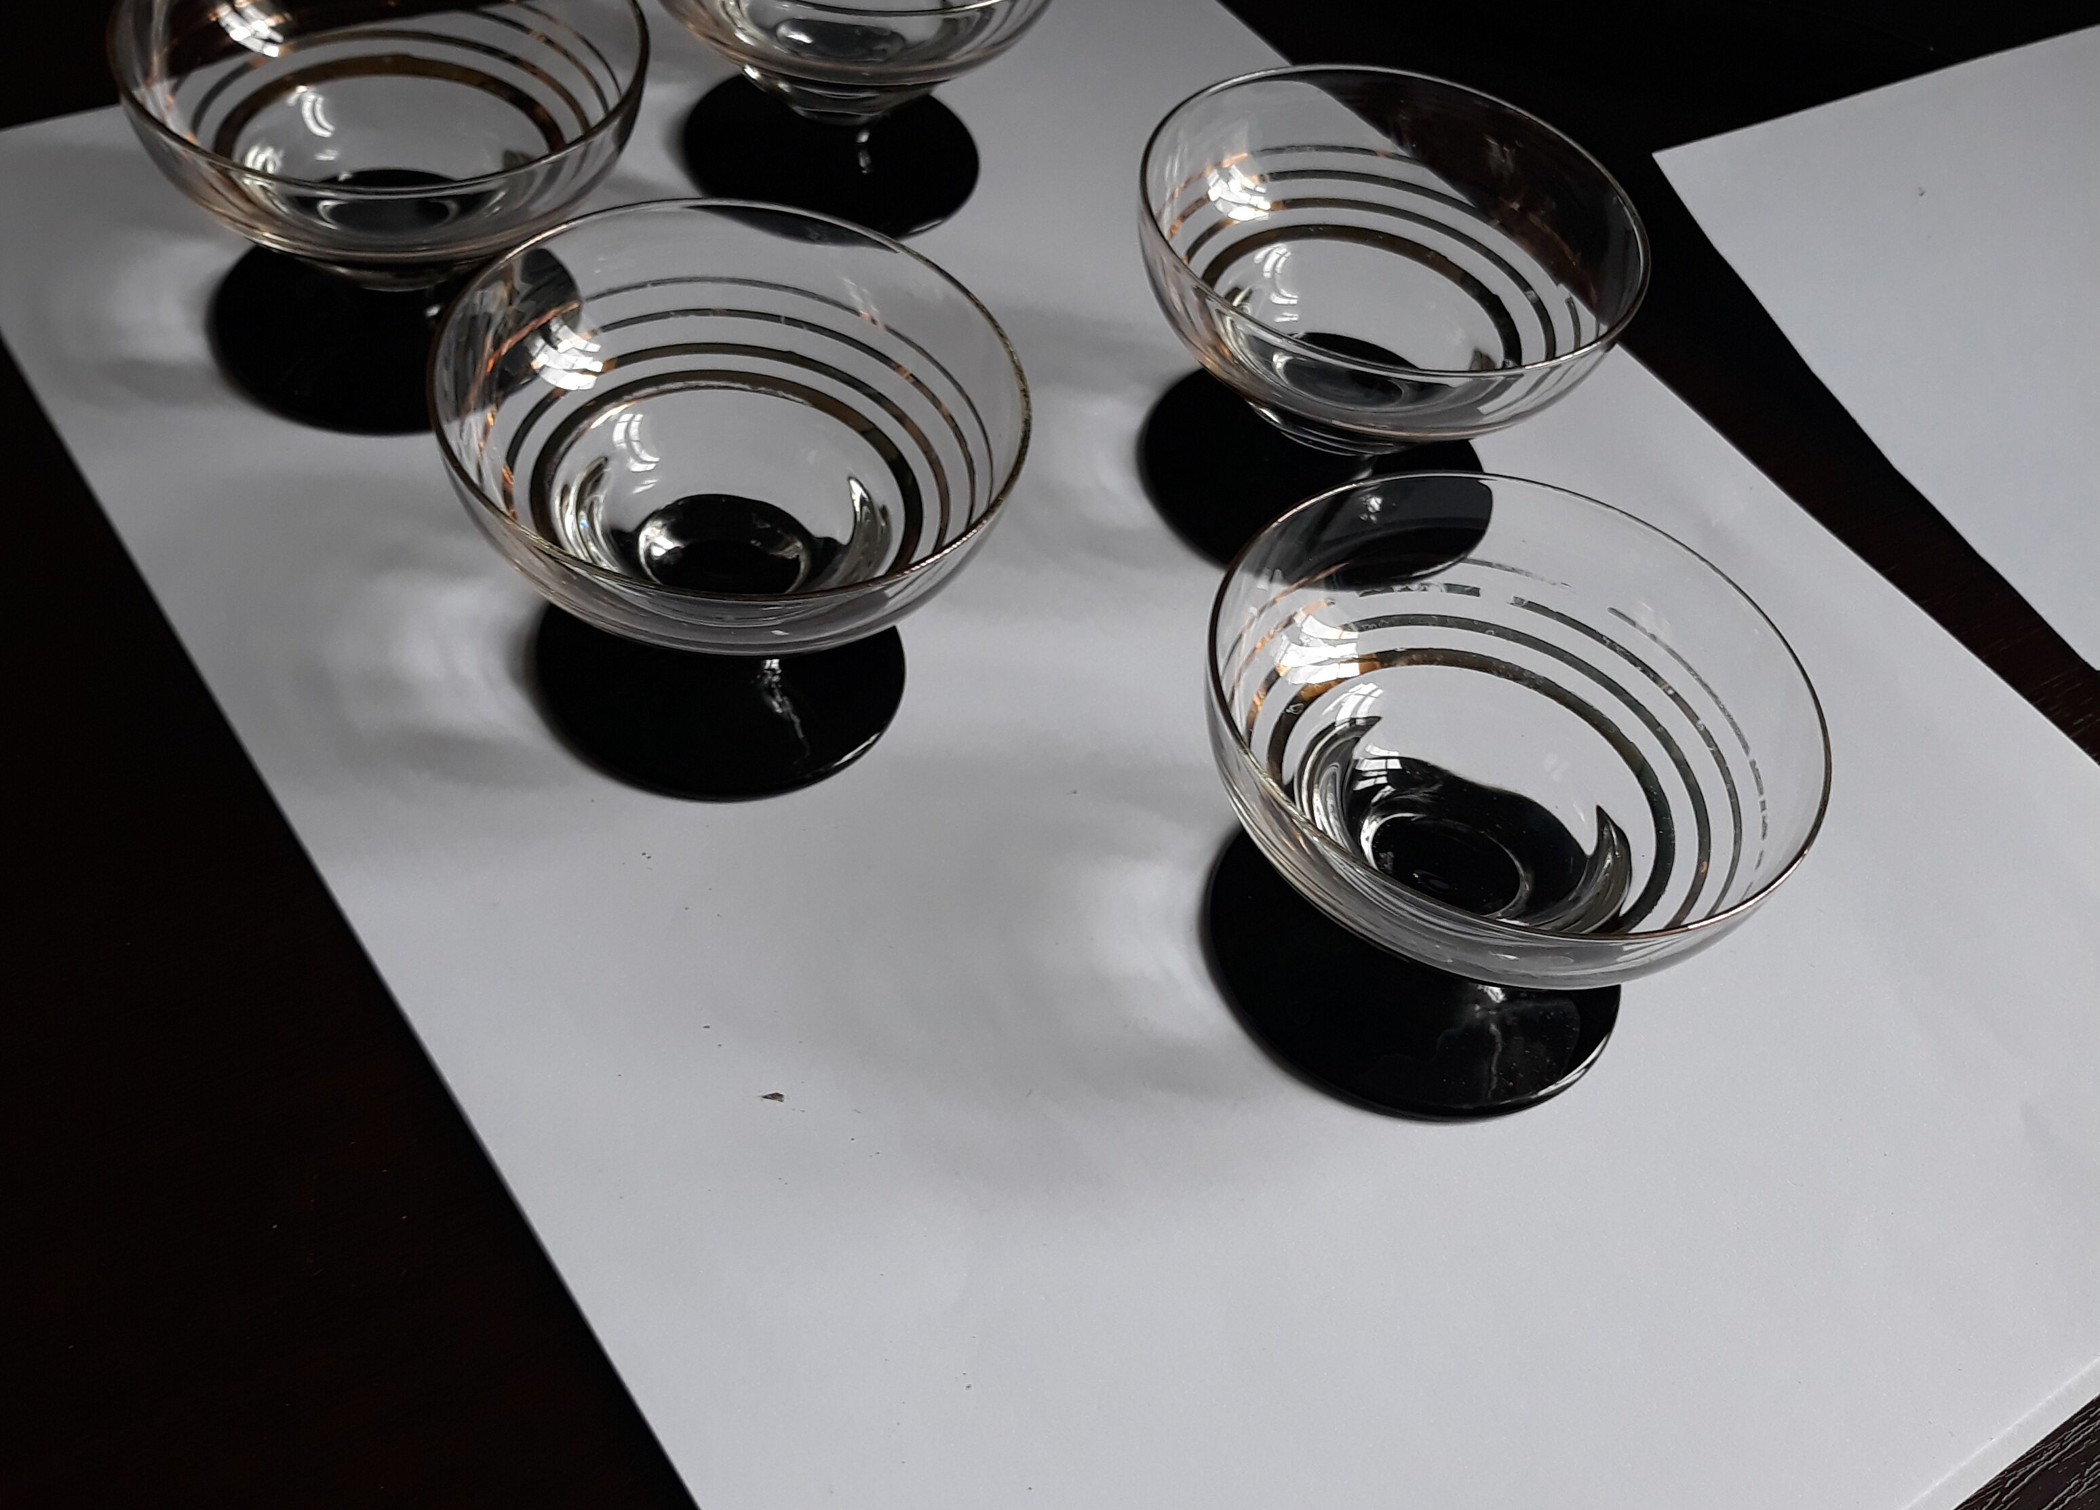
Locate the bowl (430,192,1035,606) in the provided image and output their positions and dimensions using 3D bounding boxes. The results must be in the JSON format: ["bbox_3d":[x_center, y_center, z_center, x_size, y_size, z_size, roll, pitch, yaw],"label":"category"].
[{"bbox_3d":[-0.050,-0.042,0.353,0.090,0.049,0.090,5,49,-6],"label":"bowl"}]

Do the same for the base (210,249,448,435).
[{"bbox_3d":[-0.124,-0.090,0.424,0.071,0.015,0.071,12,49,0],"label":"base"}]

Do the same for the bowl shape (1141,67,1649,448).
[{"bbox_3d":[0.059,-0.082,0.408,0.092,0.048,0.092,12,49,0],"label":"bowl shape"}]

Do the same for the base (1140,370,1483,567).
[{"bbox_3d":[0.054,-0.061,0.432,0.071,0.015,0.071,12,49,0],"label":"base"}]

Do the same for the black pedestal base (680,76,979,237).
[{"bbox_3d":[-0.047,-0.138,0.480,0.067,0.015,0.067,12,49,0],"label":"black pedestal base"}]

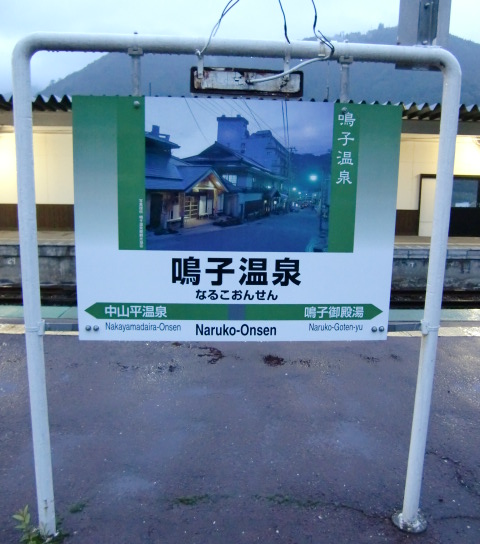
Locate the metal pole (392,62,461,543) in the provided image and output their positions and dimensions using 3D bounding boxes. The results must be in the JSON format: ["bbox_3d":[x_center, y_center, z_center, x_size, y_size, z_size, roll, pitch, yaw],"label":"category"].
[{"bbox_3d":[0.759,0.159,2.071,0.066,1.940,0.066,0,11,-4],"label":"metal pole"}]

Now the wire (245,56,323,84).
[{"bbox_3d":[0.163,-0.712,1.817,0.270,0.100,0.040,0,11,-4],"label":"wire"}]

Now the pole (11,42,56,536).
[{"bbox_3d":[-0.780,0.149,1.962,0.064,1.930,0.064,0,11,-4],"label":"pole"}]

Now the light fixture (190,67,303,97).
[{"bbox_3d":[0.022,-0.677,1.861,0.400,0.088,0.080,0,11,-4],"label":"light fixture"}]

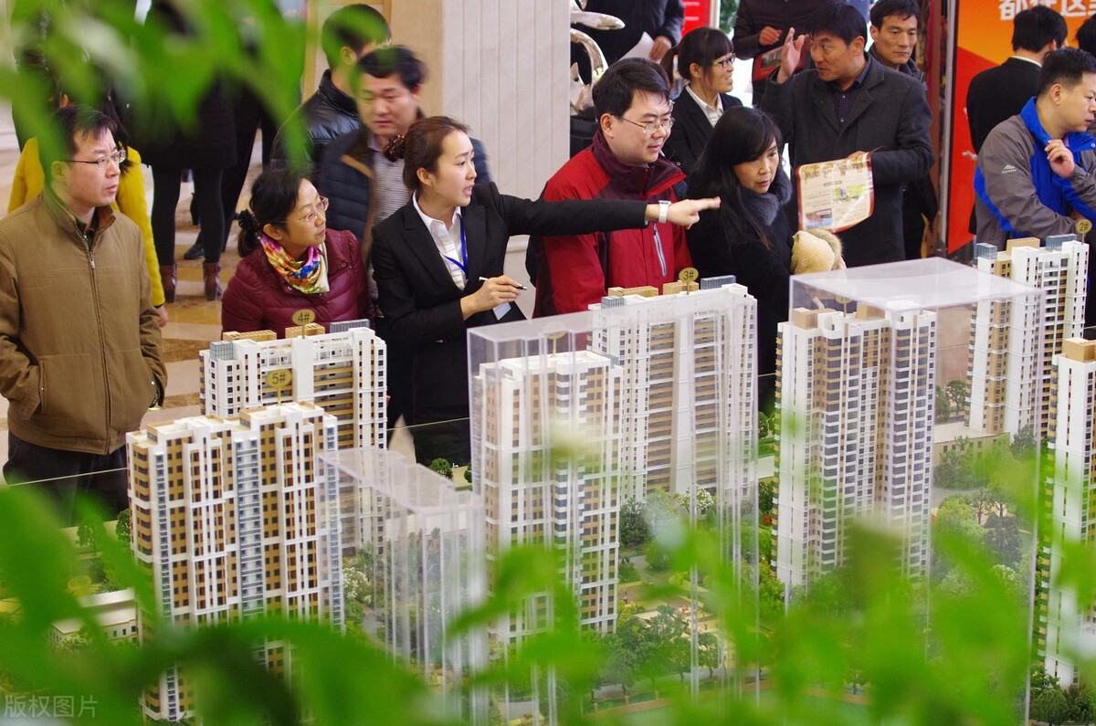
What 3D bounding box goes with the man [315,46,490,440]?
[{"bbox_3d":[-0.415,-0.059,7.912,0.540,1.720,0.360,1,14,5],"label":"man"}]

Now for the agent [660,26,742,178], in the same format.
[{"bbox_3d":[0.524,-0.348,9.349,0.460,1.610,0.310,-12,18,-39],"label":"agent"}]

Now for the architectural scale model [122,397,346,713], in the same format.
[{"bbox_3d":[-0.597,0.382,5.310,0.390,0.580,0.230,-8,16,-28],"label":"architectural scale model"}]

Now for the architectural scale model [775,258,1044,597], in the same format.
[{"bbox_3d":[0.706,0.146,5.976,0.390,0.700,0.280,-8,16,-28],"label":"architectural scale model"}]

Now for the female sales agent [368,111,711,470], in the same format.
[{"bbox_3d":[-0.079,0.161,7.230,0.800,1.630,0.620,-12,18,-39],"label":"female sales agent"}]

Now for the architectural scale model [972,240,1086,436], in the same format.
[{"bbox_3d":[1.271,-0.068,7.225,0.290,0.495,0.180,-8,16,-28],"label":"architectural scale model"}]

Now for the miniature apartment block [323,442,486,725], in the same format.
[{"bbox_3d":[-0.271,0.479,4.966,0.140,0.560,0.410,-8,16,-28],"label":"miniature apartment block"}]

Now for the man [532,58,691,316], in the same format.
[{"bbox_3d":[0.186,0.032,7.465,0.380,1.740,0.540,14,20,43],"label":"man"}]

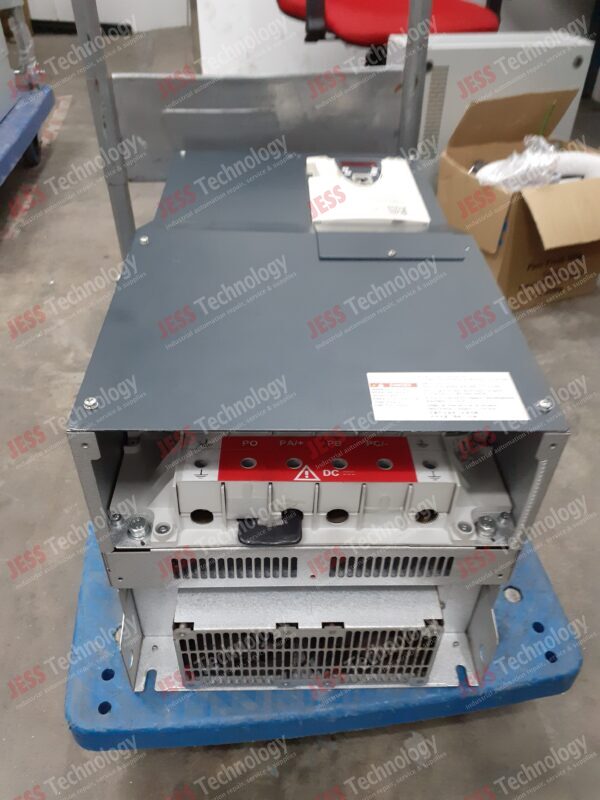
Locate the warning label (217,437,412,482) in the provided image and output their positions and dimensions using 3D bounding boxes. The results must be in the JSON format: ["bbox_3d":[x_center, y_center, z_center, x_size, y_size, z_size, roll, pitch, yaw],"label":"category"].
[{"bbox_3d":[0.018,0.061,0.663,0.204,0.003,0.064,0,42,-2],"label":"warning label"}]

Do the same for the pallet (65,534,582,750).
[{"bbox_3d":[-0.015,0.057,1.033,0.600,0.065,0.900,-4,42,-7],"label":"pallet"}]

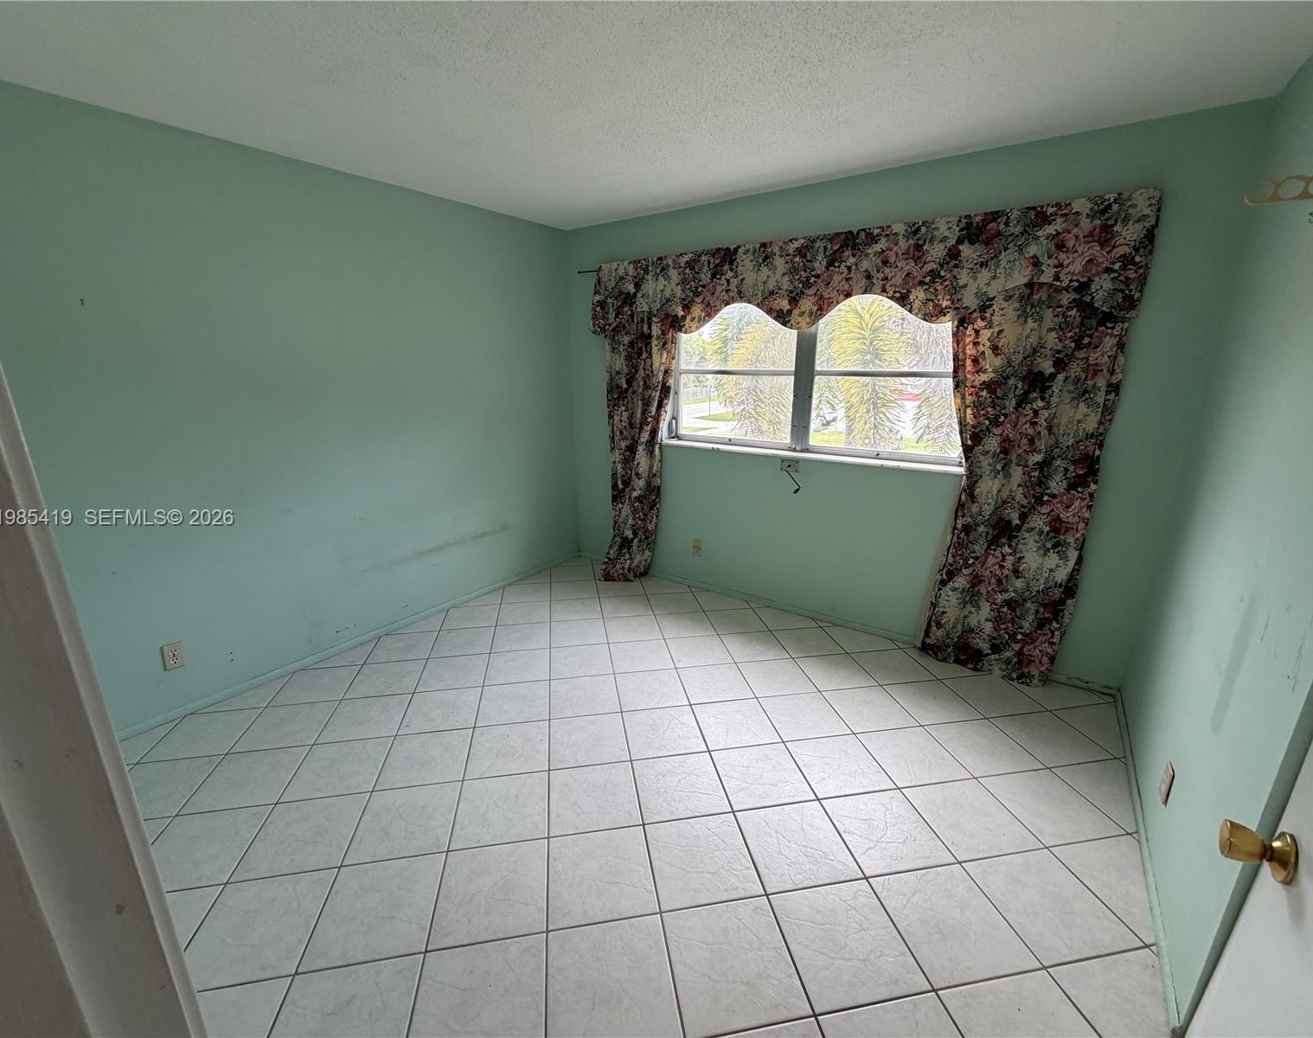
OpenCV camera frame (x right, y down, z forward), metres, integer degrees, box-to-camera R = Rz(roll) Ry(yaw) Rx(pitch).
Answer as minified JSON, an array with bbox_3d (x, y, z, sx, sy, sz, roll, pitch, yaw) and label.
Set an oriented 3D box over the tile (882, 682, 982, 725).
[{"bbox_3d":[1.300,0.860,2.629,0.315,0.010,0.315,-3,16,-10],"label":"tile"}]

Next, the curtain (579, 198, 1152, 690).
[{"bbox_3d":[0.728,-0.443,3.202,2.908,2.174,0.209,11,19,33],"label":"curtain"}]

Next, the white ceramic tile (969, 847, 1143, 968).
[{"bbox_3d":[1.152,1.139,1.661,0.315,0.010,0.315,-3,16,-10],"label":"white ceramic tile"}]

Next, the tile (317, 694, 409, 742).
[{"bbox_3d":[-1.317,0.907,2.545,0.324,0.010,0.324,-3,16,-10],"label":"tile"}]

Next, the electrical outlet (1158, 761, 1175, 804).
[{"bbox_3d":[1.569,0.813,1.720,0.010,0.115,0.070,11,19,33],"label":"electrical outlet"}]

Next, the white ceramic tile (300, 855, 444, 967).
[{"bbox_3d":[-0.807,1.138,1.637,0.318,0.010,0.318,-3,16,-10],"label":"white ceramic tile"}]

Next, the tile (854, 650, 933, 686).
[{"bbox_3d":[1.244,0.773,2.932,0.318,0.010,0.318,-3,16,-10],"label":"tile"}]

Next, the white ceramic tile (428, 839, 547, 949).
[{"bbox_3d":[-0.499,1.140,1.720,0.321,0.010,0.321,-3,16,-10],"label":"white ceramic tile"}]

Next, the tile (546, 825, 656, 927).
[{"bbox_3d":[-0.177,1.129,1.779,0.324,0.010,0.324,-3,16,-10],"label":"tile"}]

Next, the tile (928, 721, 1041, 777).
[{"bbox_3d":[1.375,0.963,2.364,0.321,0.010,0.321,-3,16,-10],"label":"tile"}]

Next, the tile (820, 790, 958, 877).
[{"bbox_3d":[0.779,1.066,1.911,0.315,0.010,0.315,-3,16,-10],"label":"tile"}]

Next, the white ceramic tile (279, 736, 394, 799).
[{"bbox_3d":[-1.236,0.979,2.194,0.315,0.010,0.315,-3,16,-10],"label":"white ceramic tile"}]

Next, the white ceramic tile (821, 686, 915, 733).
[{"bbox_3d":[0.983,0.875,2.575,0.315,0.010,0.315,-3,16,-10],"label":"white ceramic tile"}]

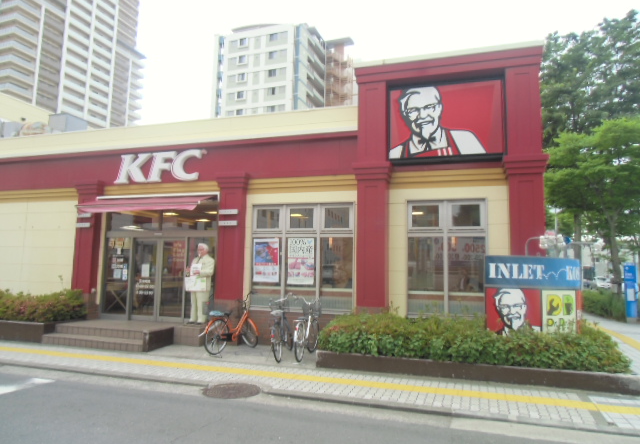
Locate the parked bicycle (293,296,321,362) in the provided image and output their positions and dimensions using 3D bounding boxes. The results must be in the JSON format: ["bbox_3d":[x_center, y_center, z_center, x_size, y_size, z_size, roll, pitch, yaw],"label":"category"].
[{"bbox_3d":[-0.264,1.983,8.285,0.550,1.070,1.750,0,-6,13],"label":"parked bicycle"}]

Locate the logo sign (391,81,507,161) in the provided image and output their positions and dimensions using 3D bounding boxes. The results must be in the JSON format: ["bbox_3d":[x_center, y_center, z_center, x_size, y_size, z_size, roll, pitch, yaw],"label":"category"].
[{"bbox_3d":[2.396,-1.867,8.545,2.099,1.511,0.234,-1,-6,17],"label":"logo sign"}]

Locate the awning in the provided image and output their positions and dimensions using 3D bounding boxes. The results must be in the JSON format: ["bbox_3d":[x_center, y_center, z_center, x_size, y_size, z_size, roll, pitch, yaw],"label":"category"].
[{"bbox_3d":[-3.962,-0.430,10.118,3.323,0.417,0.718,-1,-6,17],"label":"awning"}]

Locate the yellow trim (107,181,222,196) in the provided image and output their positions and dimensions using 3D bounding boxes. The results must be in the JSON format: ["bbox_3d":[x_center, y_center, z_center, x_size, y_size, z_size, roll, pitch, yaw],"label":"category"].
[{"bbox_3d":[-3.734,-0.767,10.323,3.179,0.243,0.160,-1,-6,18],"label":"yellow trim"}]

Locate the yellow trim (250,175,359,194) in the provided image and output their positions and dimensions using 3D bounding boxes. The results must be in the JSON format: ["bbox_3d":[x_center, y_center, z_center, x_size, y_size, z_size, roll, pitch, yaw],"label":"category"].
[{"bbox_3d":[-0.385,-0.775,9.507,2.447,0.334,0.150,-1,-6,17],"label":"yellow trim"}]

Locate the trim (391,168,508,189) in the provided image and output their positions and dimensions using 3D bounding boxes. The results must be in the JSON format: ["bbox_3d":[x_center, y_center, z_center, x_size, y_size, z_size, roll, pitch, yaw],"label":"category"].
[{"bbox_3d":[2.473,-0.816,8.628,2.163,0.342,0.150,-1,-6,17],"label":"trim"}]

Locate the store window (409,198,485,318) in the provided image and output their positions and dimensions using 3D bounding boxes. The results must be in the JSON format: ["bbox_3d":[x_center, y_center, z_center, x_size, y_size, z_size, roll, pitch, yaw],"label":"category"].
[{"bbox_3d":[2.451,0.704,8.594,1.501,2.288,0.117,-1,-6,17],"label":"store window"}]

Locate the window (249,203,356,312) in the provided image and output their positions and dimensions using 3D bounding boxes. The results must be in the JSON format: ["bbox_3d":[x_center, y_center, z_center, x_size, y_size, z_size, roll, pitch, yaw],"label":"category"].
[{"bbox_3d":[-0.395,0.730,9.289,2.279,2.252,0.130,-1,-6,18],"label":"window"}]

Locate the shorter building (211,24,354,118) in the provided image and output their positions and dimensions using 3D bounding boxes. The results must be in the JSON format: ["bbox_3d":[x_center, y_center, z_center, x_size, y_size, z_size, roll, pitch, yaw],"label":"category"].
[{"bbox_3d":[-5.929,-10.443,78.799,18.000,38.580,21.000,-1,-6,18],"label":"shorter building"}]

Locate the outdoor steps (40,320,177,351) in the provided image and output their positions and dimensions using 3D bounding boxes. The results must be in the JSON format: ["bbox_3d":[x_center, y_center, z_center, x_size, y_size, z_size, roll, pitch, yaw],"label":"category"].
[{"bbox_3d":[-4.324,2.399,9.469,2.505,0.339,1.353,-1,-6,17],"label":"outdoor steps"}]

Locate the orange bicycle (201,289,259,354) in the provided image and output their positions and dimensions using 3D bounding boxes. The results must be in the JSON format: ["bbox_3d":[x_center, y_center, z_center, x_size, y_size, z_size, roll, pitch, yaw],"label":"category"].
[{"bbox_3d":[-1.643,2.011,8.755,0.580,1.060,1.700,-3,-6,34],"label":"orange bicycle"}]

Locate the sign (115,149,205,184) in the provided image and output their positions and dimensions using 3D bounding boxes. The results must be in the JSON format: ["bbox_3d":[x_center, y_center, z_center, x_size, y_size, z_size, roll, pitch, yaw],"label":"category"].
[{"bbox_3d":[-3.741,-1.270,10.249,2.427,0.703,0.150,-1,-6,18],"label":"sign"}]

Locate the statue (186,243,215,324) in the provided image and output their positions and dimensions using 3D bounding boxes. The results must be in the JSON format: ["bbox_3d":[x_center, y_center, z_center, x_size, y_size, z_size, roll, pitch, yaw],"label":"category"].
[{"bbox_3d":[-2.544,1.325,9.482,0.570,1.752,0.520,-2,-6,28],"label":"statue"}]

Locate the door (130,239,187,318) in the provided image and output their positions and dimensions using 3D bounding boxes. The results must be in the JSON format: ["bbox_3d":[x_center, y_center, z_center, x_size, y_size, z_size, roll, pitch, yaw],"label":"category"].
[{"bbox_3d":[-3.690,1.318,10.117,1.445,1.894,0.090,-1,-6,18],"label":"door"}]

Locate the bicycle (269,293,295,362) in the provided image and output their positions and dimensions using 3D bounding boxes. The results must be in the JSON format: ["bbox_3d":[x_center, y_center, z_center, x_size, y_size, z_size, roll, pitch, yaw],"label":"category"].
[{"bbox_3d":[-0.651,1.983,8.276,0.560,1.060,1.720,0,-5,7],"label":"bicycle"}]

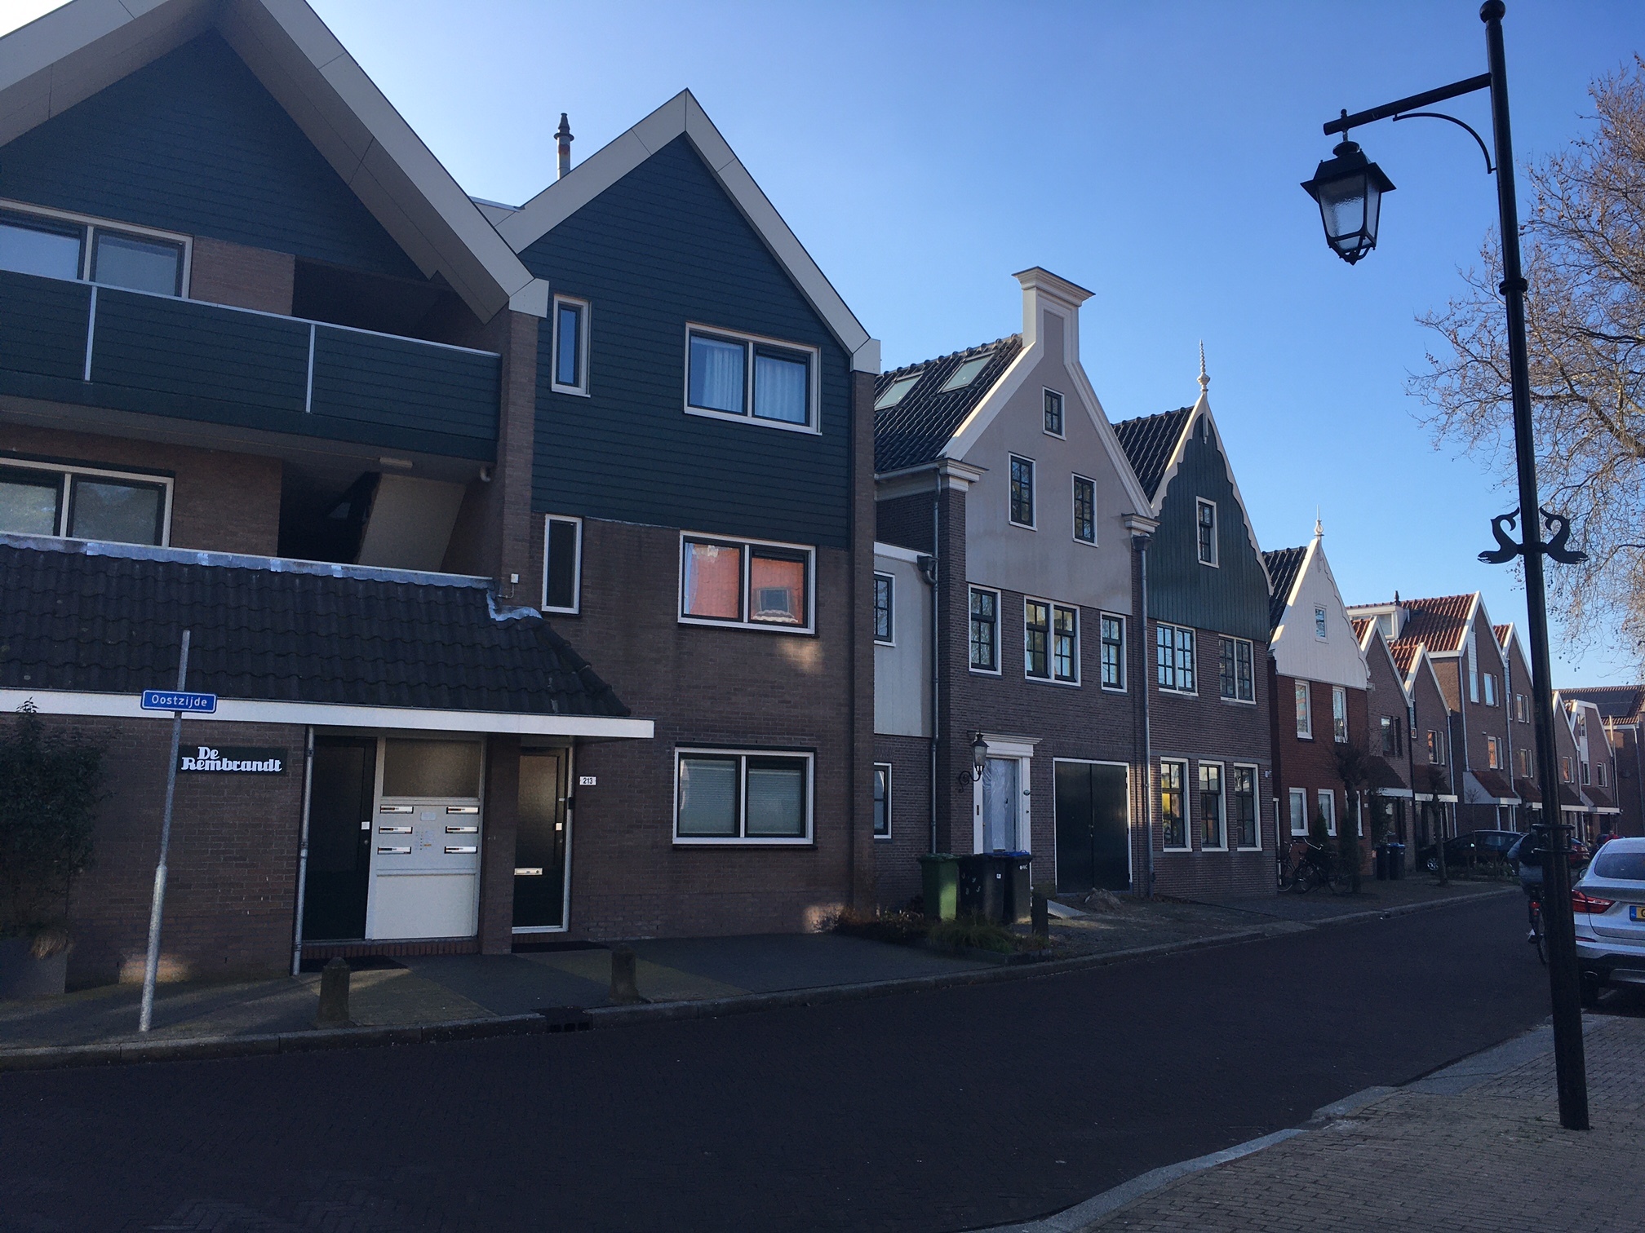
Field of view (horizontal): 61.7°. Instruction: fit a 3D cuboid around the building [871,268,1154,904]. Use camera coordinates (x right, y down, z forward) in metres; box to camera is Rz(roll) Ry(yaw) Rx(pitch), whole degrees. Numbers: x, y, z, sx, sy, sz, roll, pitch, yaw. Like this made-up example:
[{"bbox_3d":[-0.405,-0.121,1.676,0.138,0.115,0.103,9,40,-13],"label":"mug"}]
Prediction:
[{"bbox_3d":[1.153,-0.327,30.032,6.400,12.350,9.500,9,-12,-44],"label":"building"}]

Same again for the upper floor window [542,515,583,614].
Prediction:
[{"bbox_3d":[-3.215,-0.632,16.985,0.460,1.200,0.120,5,-10,-28],"label":"upper floor window"}]

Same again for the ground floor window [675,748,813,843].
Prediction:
[{"bbox_3d":[-1.003,2.333,17.760,1.980,1.200,0.120,5,-10,-28],"label":"ground floor window"}]

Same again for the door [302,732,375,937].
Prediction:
[{"bbox_3d":[-5.206,2.326,14.478,0.900,2.130,0.090,5,-10,-28],"label":"door"}]

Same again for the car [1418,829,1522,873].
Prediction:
[{"bbox_3d":[20.600,7.493,43.300,4.300,1.470,1.780,-5,-10,34],"label":"car"}]

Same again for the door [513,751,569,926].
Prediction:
[{"bbox_3d":[-3.497,2.613,16.393,0.900,2.140,0.090,5,-10,-28],"label":"door"}]

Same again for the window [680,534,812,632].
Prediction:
[{"bbox_3d":[-0.977,-0.425,18.177,1.980,1.200,0.120,5,-10,-28],"label":"window"}]

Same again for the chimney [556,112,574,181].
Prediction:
[{"bbox_3d":[-3.754,-6.706,19.954,0.280,1.250,0.280,5,-10,-28],"label":"chimney"}]

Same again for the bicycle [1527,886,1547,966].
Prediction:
[{"bbox_3d":[8.621,3.597,16.498,0.600,1.080,1.800,-5,-10,32],"label":"bicycle"}]

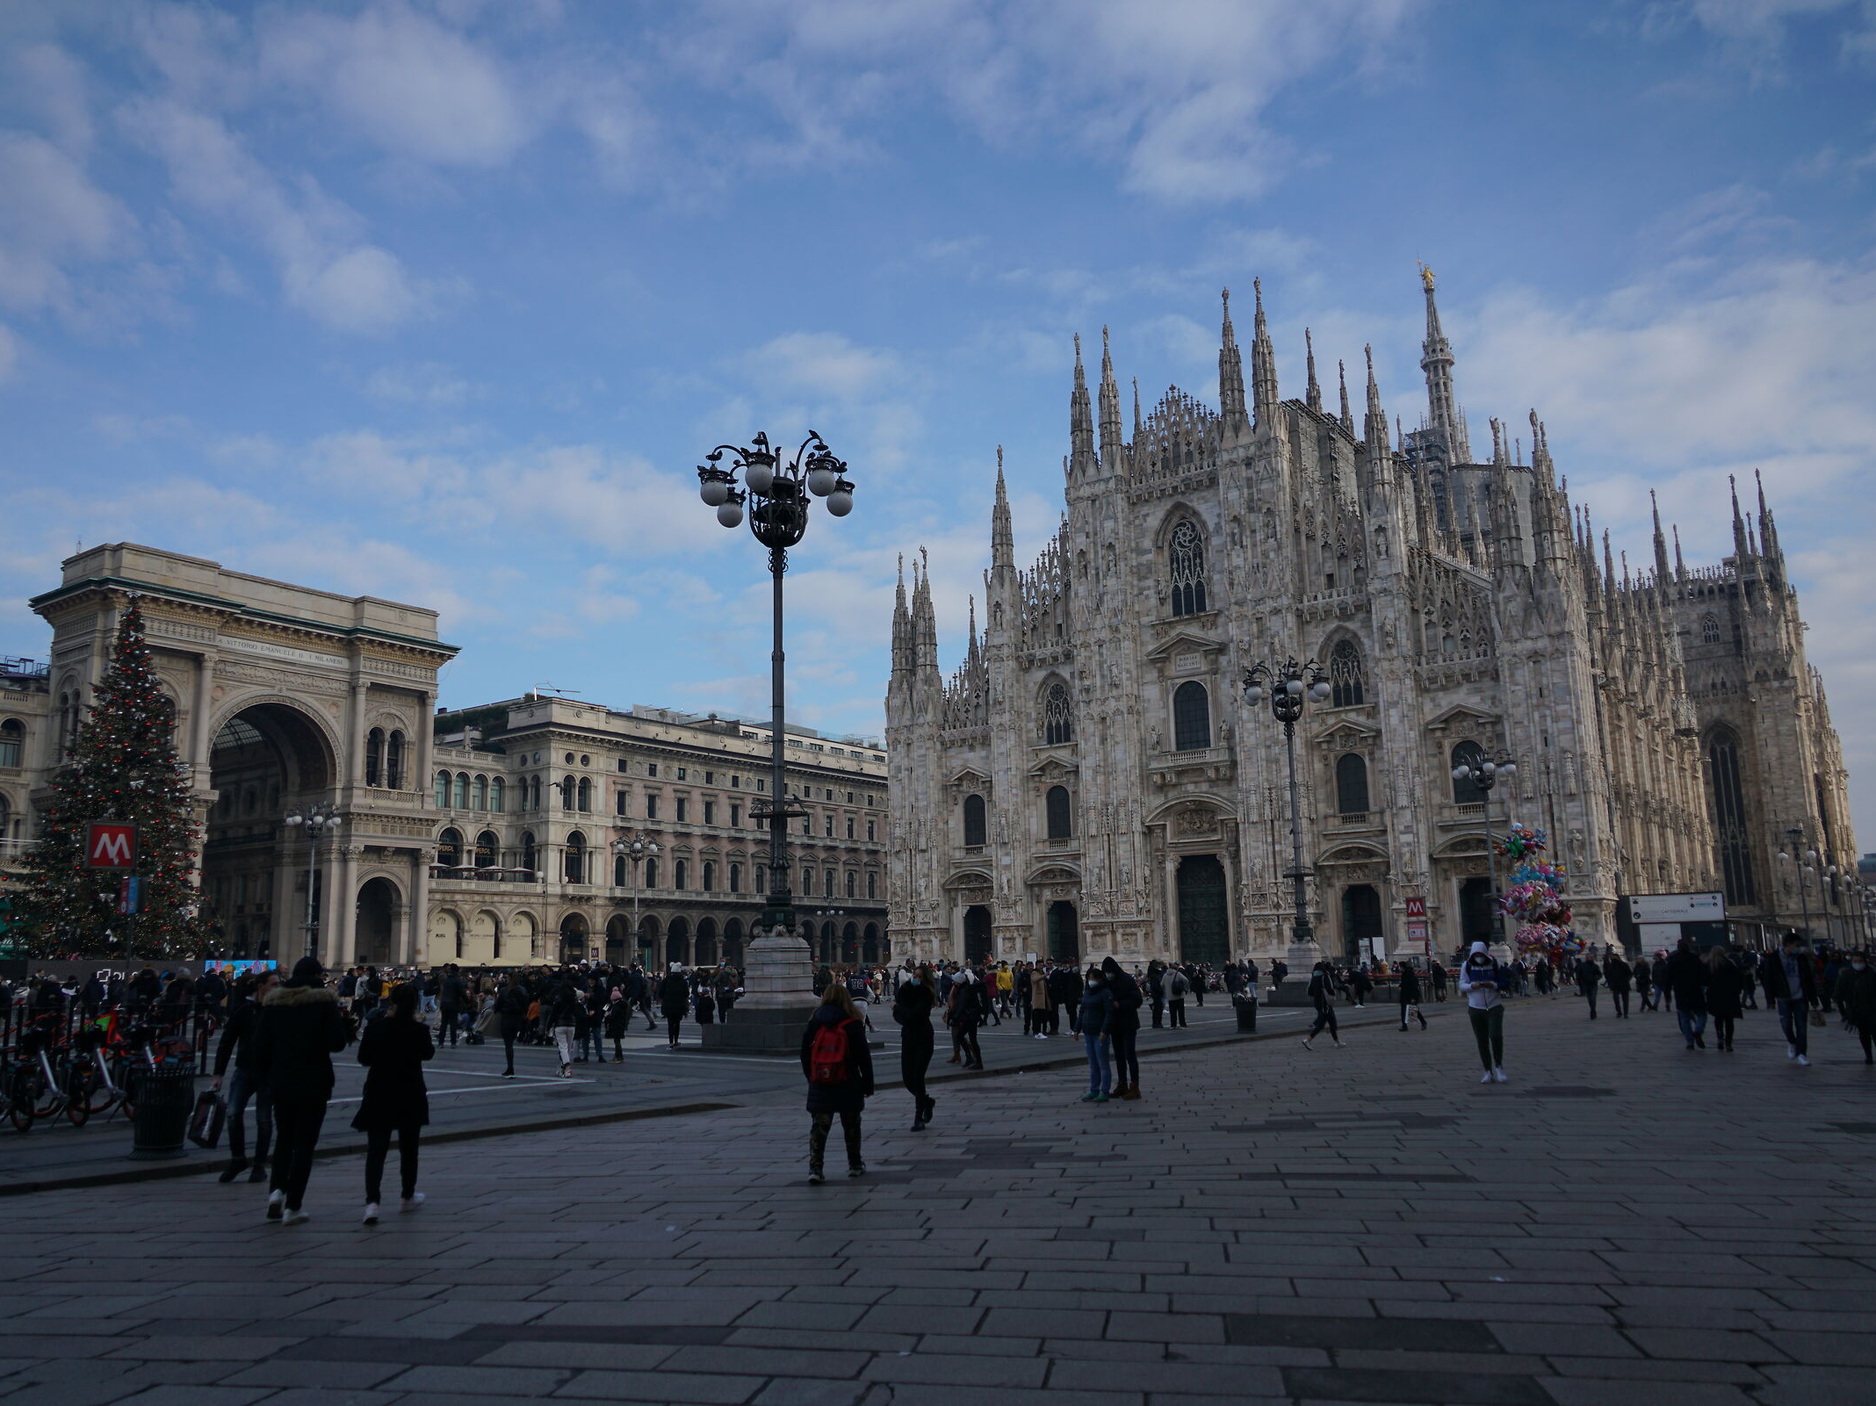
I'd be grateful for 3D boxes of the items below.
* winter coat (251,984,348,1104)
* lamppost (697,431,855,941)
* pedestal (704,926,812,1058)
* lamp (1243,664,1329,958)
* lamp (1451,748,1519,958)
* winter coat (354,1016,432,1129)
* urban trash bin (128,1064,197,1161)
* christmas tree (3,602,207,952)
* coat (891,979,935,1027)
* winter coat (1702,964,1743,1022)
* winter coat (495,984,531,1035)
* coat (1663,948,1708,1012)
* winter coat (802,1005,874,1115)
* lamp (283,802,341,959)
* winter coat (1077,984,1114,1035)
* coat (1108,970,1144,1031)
[{"bbox_3d":[-4.584,2.444,10.089,0.660,0.840,0.450,-1,-11,-3],"label":"winter coat"},{"bbox_3d":[-3.343,-0.556,29.569,3.400,10.940,3.400,-1,-11,0],"label":"lamppost"},{"bbox_3d":[-3.226,5.819,28.835,2.200,2.452,2.200,-9,-13,34],"label":"pedestal"},{"bbox_3d":[13.376,3.637,52.813,3.400,11.062,3.400,-8,-13,35],"label":"lamp"},{"bbox_3d":[29.798,7.828,75.738,3.400,10.719,3.400,-9,-13,34],"label":"lamp"},{"bbox_3d":[-3.899,2.643,10.059,0.545,0.823,0.400,0,-11,-8],"label":"winter coat"},{"bbox_3d":[-7.011,3.692,12.742,0.523,0.793,0.523,-8,-13,35],"label":"urban trash bin"},{"bbox_3d":[-41.186,4.623,70.496,8.579,20.723,8.579,-8,-13,35],"label":"christmas tree"},{"bbox_3d":[-0.263,3.196,14.947,0.516,0.514,0.380,-9,-13,34],"label":"coat"},{"bbox_3d":[12.702,4.655,22.703,0.520,0.962,0.360,-7,-12,29],"label":"winter coat"},{"bbox_3d":[-7.034,5.095,23.322,0.600,0.855,0.360,7,-13,-36],"label":"winter coat"},{"bbox_3d":[12.412,4.598,23.255,0.550,1.054,0.340,-7,-12,29],"label":"coat"},{"bbox_3d":[-0.821,2.911,11.488,0.615,0.863,0.400,-3,-11,10],"label":"winter coat"},{"bbox_3d":[-39.870,11.669,89.550,3.500,10.475,3.500,-9,-13,34],"label":"lamp"},{"bbox_3d":[1.934,3.772,17.285,0.460,0.603,0.300,-9,-13,37],"label":"winter coat"},{"bbox_3d":[2.347,3.708,17.606,0.360,0.797,0.500,7,-13,-37],"label":"coat"}]

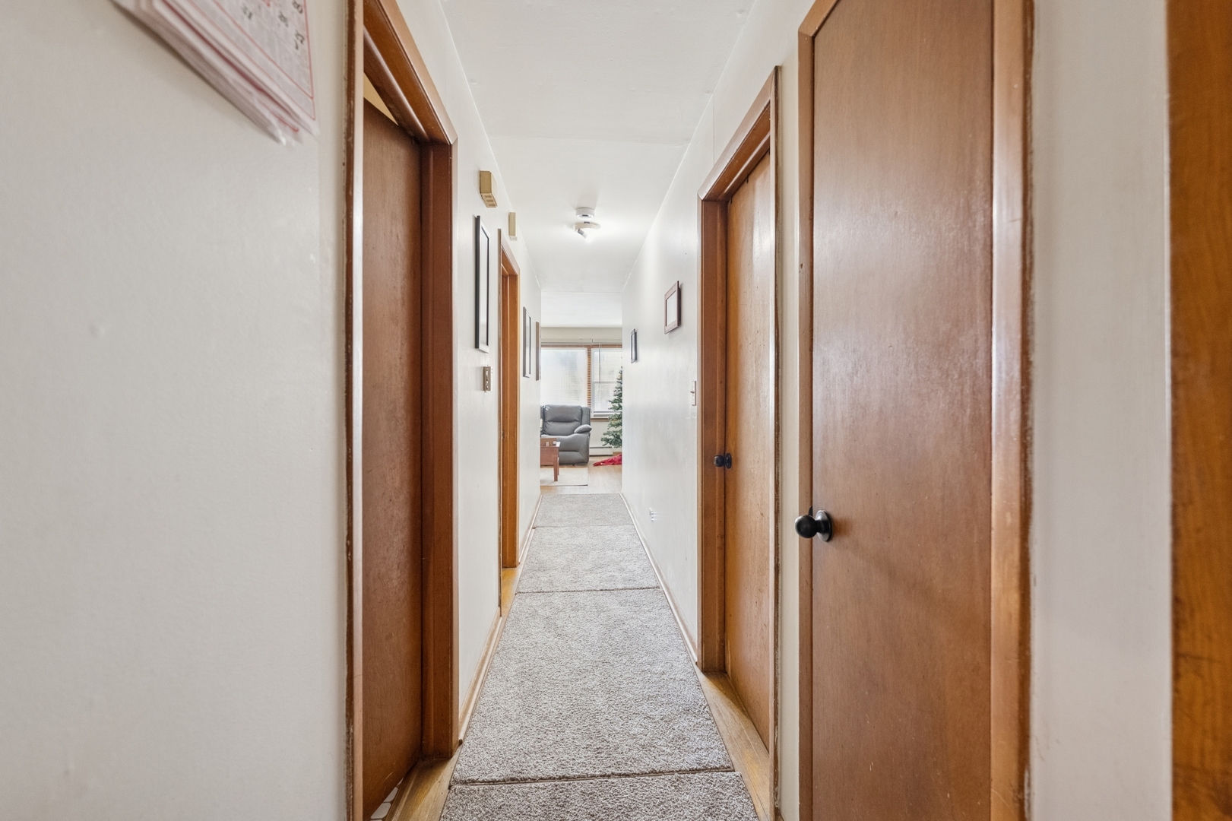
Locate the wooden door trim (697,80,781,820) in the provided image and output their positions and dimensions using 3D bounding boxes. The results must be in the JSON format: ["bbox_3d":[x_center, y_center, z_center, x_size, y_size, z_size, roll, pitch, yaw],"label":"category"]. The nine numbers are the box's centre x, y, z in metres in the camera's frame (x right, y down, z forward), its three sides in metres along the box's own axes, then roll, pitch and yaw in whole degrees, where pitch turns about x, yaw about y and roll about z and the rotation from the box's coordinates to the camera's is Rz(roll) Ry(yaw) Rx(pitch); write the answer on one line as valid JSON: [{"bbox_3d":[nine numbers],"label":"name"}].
[{"bbox_3d":[0.457,0.099,1.742,0.120,2.117,0.845,0,1,-5],"label":"wooden door trim"}]

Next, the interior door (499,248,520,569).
[{"bbox_3d":[-0.714,0.052,3.035,0.120,2.117,0.845,0,1,-5],"label":"interior door"}]

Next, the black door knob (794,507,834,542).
[{"bbox_3d":[0.437,0.257,1.068,0.066,0.070,0.068,0,1,-5],"label":"black door knob"}]

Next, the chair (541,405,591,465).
[{"bbox_3d":[-0.942,0.411,8.500,0.980,1.000,0.950,0,1,2],"label":"chair"}]

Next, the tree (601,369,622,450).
[{"bbox_3d":[0.195,-0.060,8.450,1.000,1.900,1.000,0,1,-5],"label":"tree"}]

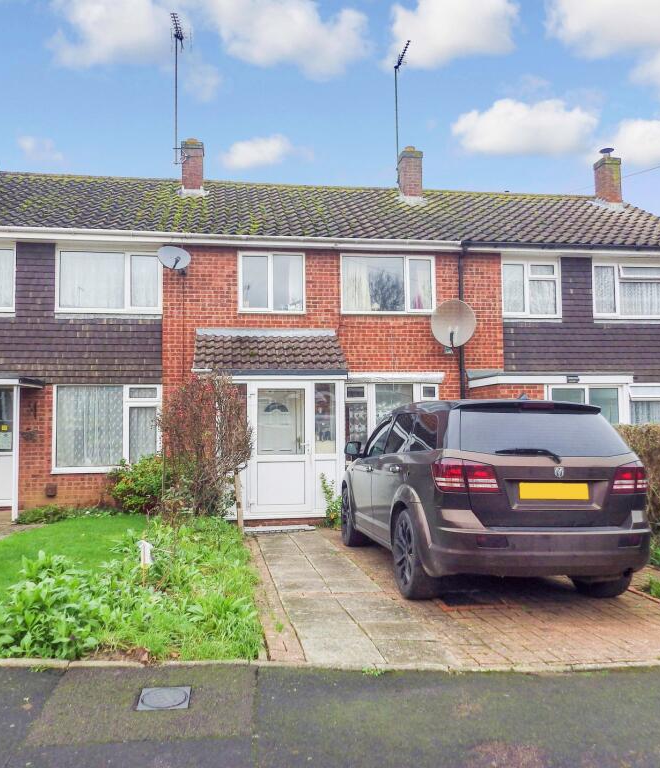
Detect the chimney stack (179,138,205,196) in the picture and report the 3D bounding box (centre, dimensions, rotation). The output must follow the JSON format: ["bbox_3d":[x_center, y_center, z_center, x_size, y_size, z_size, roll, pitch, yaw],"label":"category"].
[{"bbox_3d":[-3.003,-4.785,14.284,0.480,1.227,0.480,0,-3,-8],"label":"chimney stack"}]

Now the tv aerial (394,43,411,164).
[{"bbox_3d":[1.745,-6.567,15.394,0.380,2.780,1.100,0,-4,-12],"label":"tv aerial"}]

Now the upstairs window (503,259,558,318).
[{"bbox_3d":[3.904,-1.837,12.577,1.200,1.160,0.100,0,-3,-8],"label":"upstairs window"}]

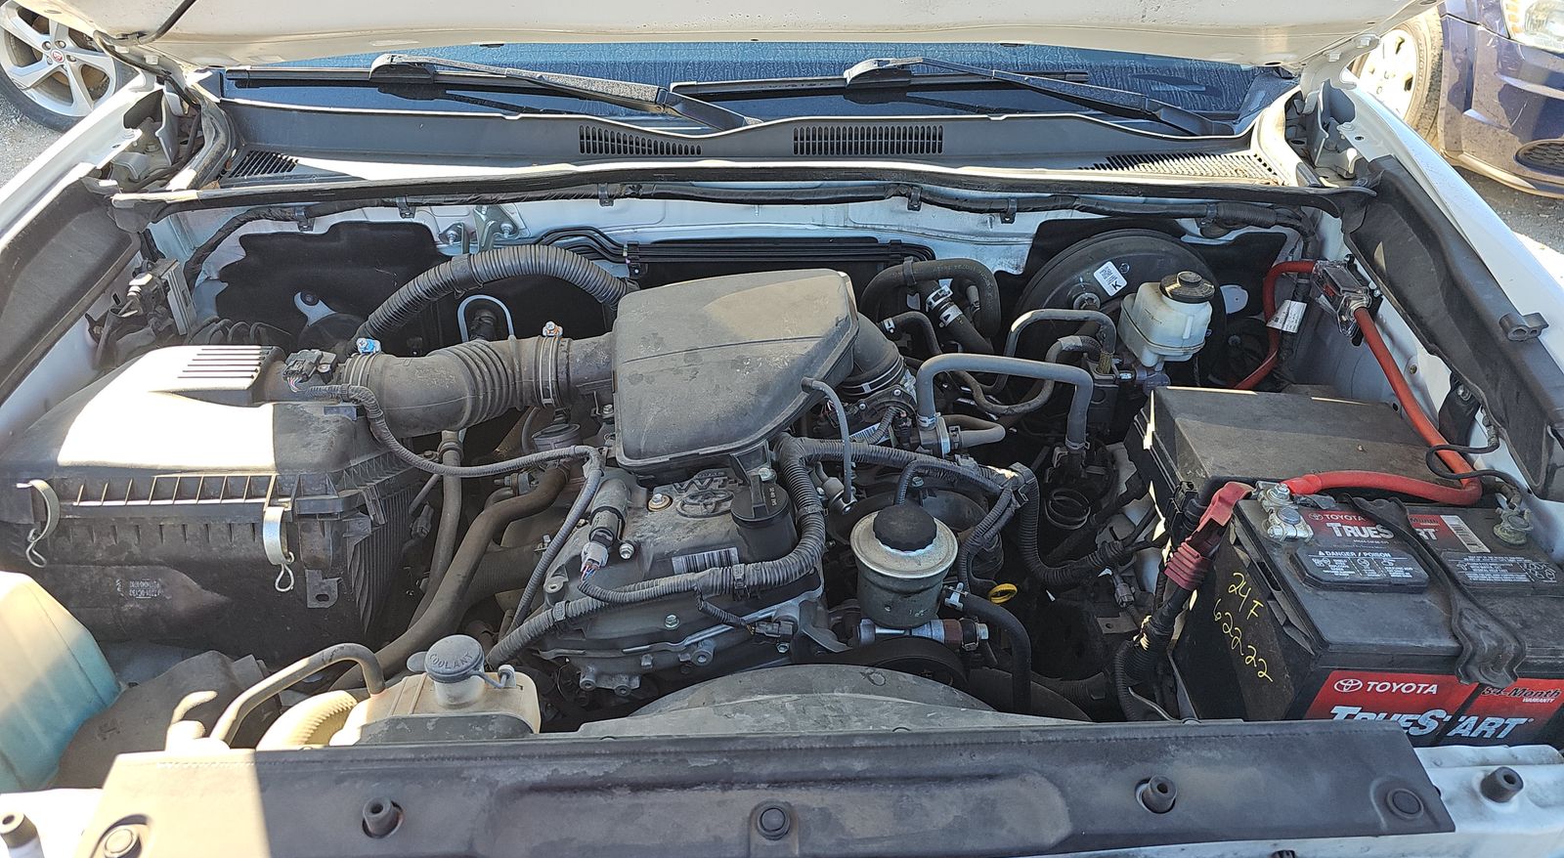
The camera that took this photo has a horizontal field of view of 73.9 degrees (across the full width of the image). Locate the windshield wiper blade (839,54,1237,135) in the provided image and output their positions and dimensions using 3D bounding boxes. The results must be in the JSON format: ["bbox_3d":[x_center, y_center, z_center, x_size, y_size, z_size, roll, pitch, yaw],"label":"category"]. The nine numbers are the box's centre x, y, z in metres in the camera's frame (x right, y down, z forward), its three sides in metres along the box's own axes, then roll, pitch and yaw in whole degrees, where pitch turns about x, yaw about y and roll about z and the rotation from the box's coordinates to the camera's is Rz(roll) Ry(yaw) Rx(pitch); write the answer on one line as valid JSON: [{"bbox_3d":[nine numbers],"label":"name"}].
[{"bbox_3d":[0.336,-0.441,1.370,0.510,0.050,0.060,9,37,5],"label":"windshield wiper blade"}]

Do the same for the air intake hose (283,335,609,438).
[{"bbox_3d":[-0.332,-0.047,1.018,0.310,0.088,0.120,-1,34,0],"label":"air intake hose"}]

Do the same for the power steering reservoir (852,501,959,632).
[{"bbox_3d":[0.100,0.109,0.857,0.088,0.088,0.088,-1,34,0],"label":"power steering reservoir"}]

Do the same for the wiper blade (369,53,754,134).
[{"bbox_3d":[-0.292,-0.445,1.370,0.530,0.050,0.060,11,37,11],"label":"wiper blade"}]

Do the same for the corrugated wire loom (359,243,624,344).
[{"bbox_3d":[-0.314,-0.148,1.130,0.290,0.085,0.090,-1,34,0],"label":"corrugated wire loom"}]

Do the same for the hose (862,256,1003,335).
[{"bbox_3d":[0.163,-0.144,1.140,0.155,0.075,0.070,-1,34,0],"label":"hose"}]

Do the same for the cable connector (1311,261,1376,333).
[{"bbox_3d":[0.632,-0.149,1.170,0.035,0.042,0.085,0,36,0],"label":"cable connector"}]

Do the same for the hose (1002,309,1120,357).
[{"bbox_3d":[0.304,-0.106,1.130,0.120,0.045,0.045,0,36,0],"label":"hose"}]

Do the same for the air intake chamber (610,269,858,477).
[{"bbox_3d":[-0.045,-0.067,1.119,0.247,0.120,0.260,0,36,0],"label":"air intake chamber"}]

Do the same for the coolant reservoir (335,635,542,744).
[{"bbox_3d":[-0.245,0.211,0.751,0.140,0.145,0.090,-1,34,0],"label":"coolant reservoir"}]

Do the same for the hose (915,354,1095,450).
[{"bbox_3d":[0.229,-0.028,1.075,0.185,0.085,0.055,0,36,0],"label":"hose"}]

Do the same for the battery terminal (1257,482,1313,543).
[{"bbox_3d":[0.411,0.068,0.850,0.038,0.032,0.052,-1,34,0],"label":"battery terminal"}]

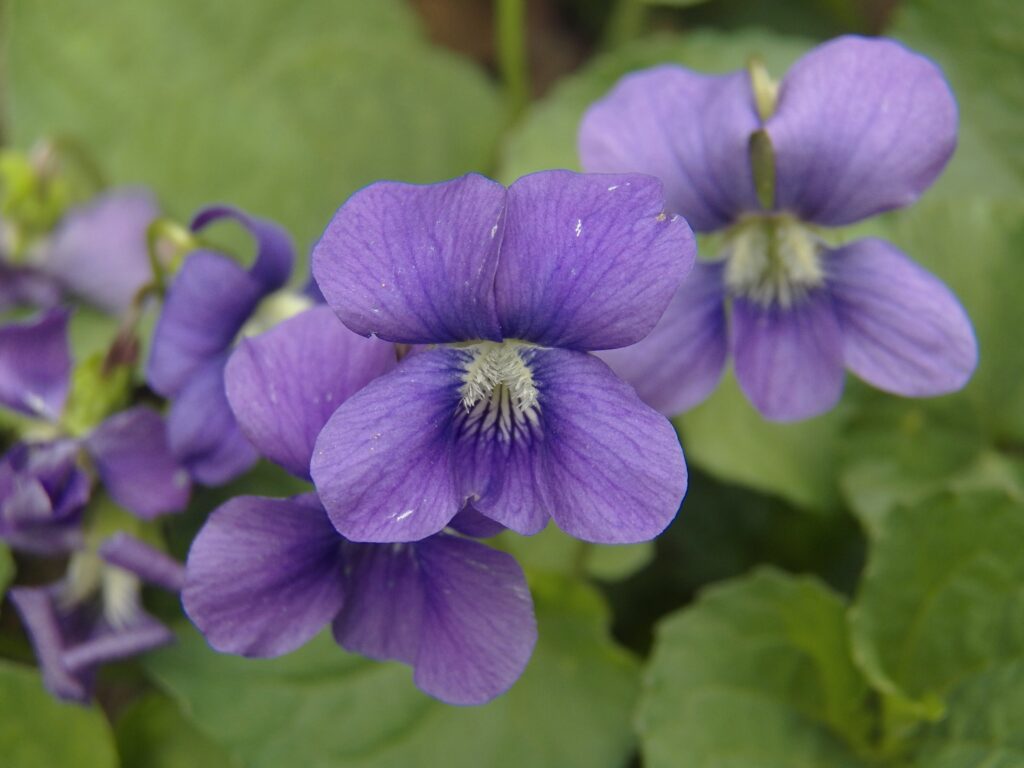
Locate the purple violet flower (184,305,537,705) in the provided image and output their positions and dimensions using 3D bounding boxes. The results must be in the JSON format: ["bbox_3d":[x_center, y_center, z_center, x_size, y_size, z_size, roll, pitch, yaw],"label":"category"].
[{"bbox_3d":[-0.012,0.010,0.201,0.029,0.032,0.014,-3,7,-1],"label":"purple violet flower"}]

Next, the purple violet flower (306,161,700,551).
[{"bbox_3d":[-0.001,-0.002,0.194,0.029,0.029,0.014,0,7,0],"label":"purple violet flower"}]

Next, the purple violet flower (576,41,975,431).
[{"bbox_3d":[0.022,-0.013,0.207,0.033,0.032,0.014,2,9,4],"label":"purple violet flower"}]

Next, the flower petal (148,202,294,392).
[{"bbox_3d":[-0.025,-0.007,0.212,0.011,0.016,0.013,9,7,30],"label":"flower petal"}]

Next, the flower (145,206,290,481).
[{"bbox_3d":[-0.024,-0.003,0.212,0.015,0.024,0.024,8,6,19],"label":"flower"}]

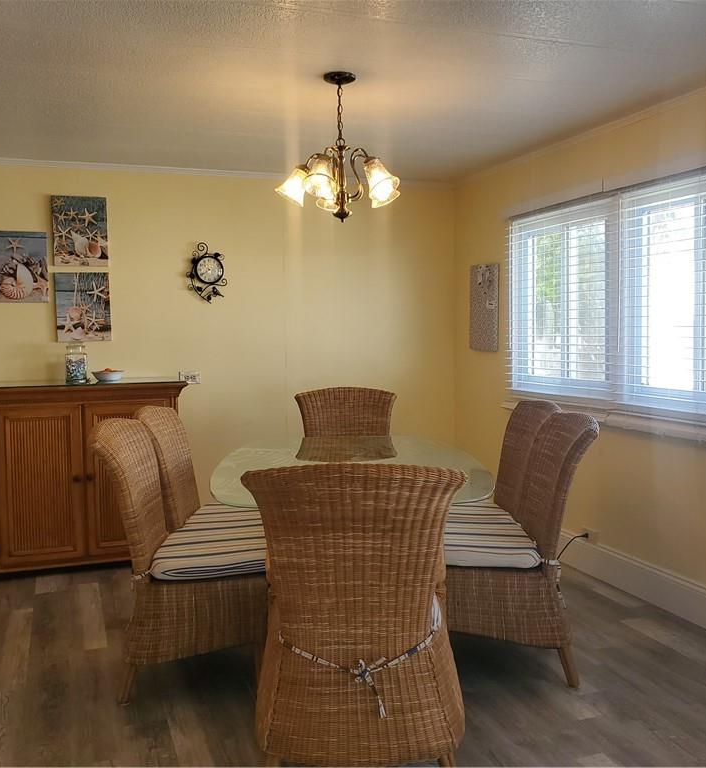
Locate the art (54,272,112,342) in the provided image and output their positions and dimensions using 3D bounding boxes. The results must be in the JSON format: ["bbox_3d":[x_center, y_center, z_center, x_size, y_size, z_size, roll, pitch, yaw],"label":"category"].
[{"bbox_3d":[-1.590,-0.452,4.549,0.303,0.403,0.030,-1,3,-16],"label":"art"}]

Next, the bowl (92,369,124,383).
[{"bbox_3d":[-1.309,-0.039,4.115,0.177,0.066,0.177,-2,4,-21],"label":"bowl"}]

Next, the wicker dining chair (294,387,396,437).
[{"bbox_3d":[-0.020,0.533,4.239,0.600,0.990,0.640,-1,3,-3],"label":"wicker dining chair"}]

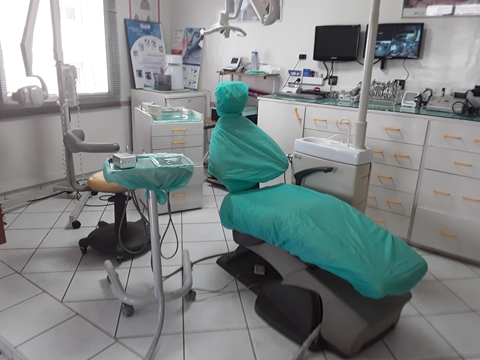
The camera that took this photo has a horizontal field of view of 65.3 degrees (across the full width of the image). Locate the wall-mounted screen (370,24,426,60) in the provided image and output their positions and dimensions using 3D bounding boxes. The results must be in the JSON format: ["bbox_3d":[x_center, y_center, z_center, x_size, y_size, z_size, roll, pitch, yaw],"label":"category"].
[{"bbox_3d":[1.294,-1.161,3.152,0.458,0.274,0.050,16,22,36],"label":"wall-mounted screen"}]

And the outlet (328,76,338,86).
[{"bbox_3d":[0.902,-0.950,3.594,0.090,0.081,0.030,16,22,36],"label":"outlet"}]

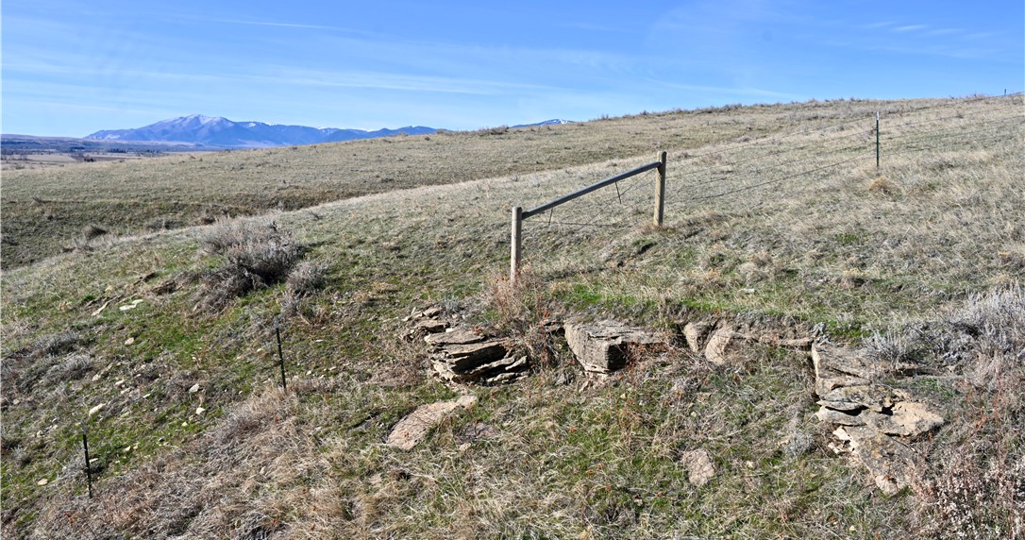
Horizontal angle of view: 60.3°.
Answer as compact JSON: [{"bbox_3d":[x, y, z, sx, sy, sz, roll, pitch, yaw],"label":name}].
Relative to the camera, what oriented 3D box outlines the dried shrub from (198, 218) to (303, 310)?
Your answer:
[{"bbox_3d":[-5.115,-0.139,17.300,1.900,1.400,1.700,0,9,0],"label":"dried shrub"}]

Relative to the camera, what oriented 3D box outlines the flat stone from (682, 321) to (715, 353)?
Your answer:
[{"bbox_3d":[2.408,0.872,11.400,0.420,0.360,0.380,3,9,17],"label":"flat stone"}]

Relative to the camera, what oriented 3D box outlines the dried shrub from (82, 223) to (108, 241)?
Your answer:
[{"bbox_3d":[-15.616,-1.429,33.000,0.920,0.550,0.800,0,9,0],"label":"dried shrub"}]

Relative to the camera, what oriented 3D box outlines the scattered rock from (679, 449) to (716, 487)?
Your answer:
[{"bbox_3d":[1.994,2.132,9.314,0.260,0.120,0.522,-21,25,2],"label":"scattered rock"}]

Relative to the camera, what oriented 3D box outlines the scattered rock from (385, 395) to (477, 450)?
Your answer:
[{"bbox_3d":[-1.078,1.973,11.335,1.173,0.150,0.651,-34,27,-24],"label":"scattered rock"}]

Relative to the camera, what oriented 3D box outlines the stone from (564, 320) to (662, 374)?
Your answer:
[{"bbox_3d":[1.345,1.020,11.700,1.150,0.520,0.850,3,9,19],"label":"stone"}]

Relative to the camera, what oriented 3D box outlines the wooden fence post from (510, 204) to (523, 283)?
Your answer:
[{"bbox_3d":[0.067,-0.382,14.000,0.150,1.250,0.150,3,9,-1],"label":"wooden fence post"}]

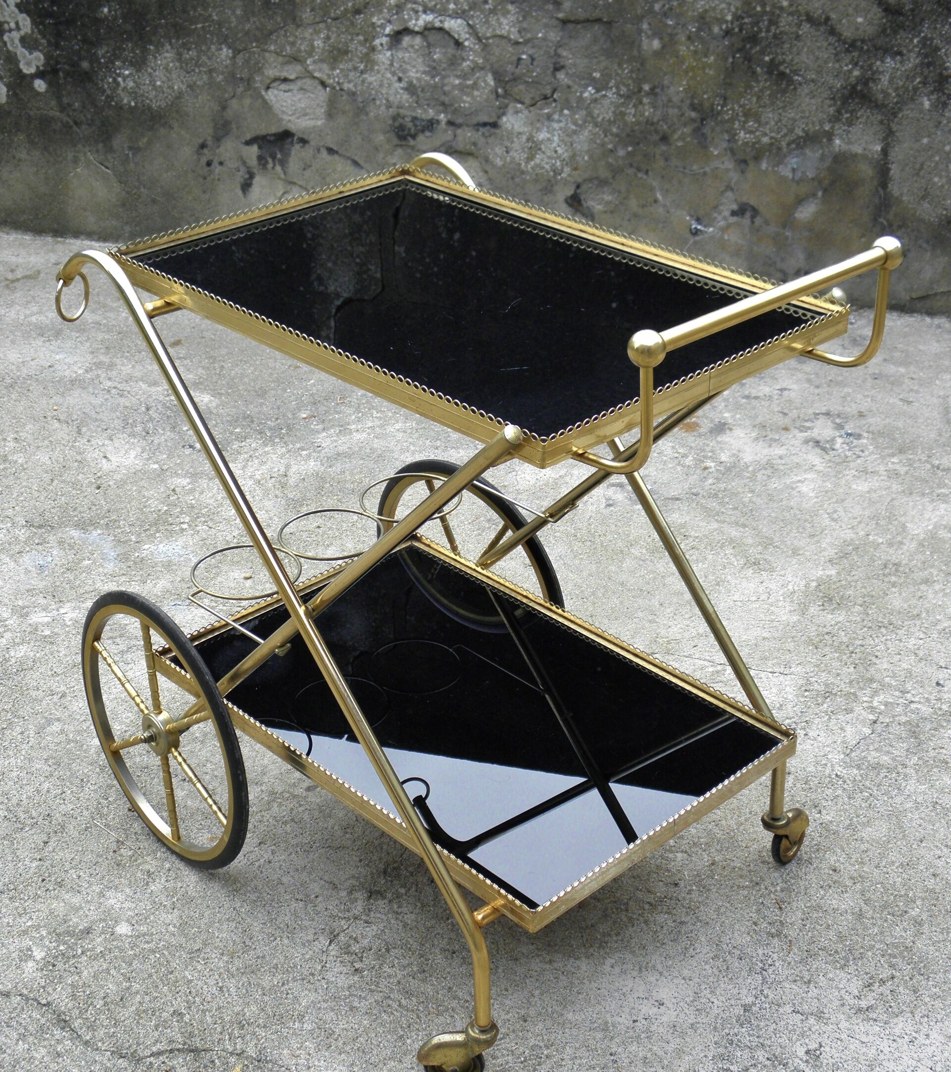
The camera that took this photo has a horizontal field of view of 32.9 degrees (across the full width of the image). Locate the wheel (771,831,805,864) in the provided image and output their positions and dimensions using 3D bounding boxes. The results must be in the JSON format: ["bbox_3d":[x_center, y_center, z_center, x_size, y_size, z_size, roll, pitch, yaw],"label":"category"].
[{"bbox_3d":[0.351,0.341,1.806,0.015,0.055,0.055,23,36,35],"label":"wheel"}]

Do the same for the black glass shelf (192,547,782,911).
[{"bbox_3d":[-0.013,0.175,1.732,0.388,0.027,0.590,-25,38,-37],"label":"black glass shelf"}]

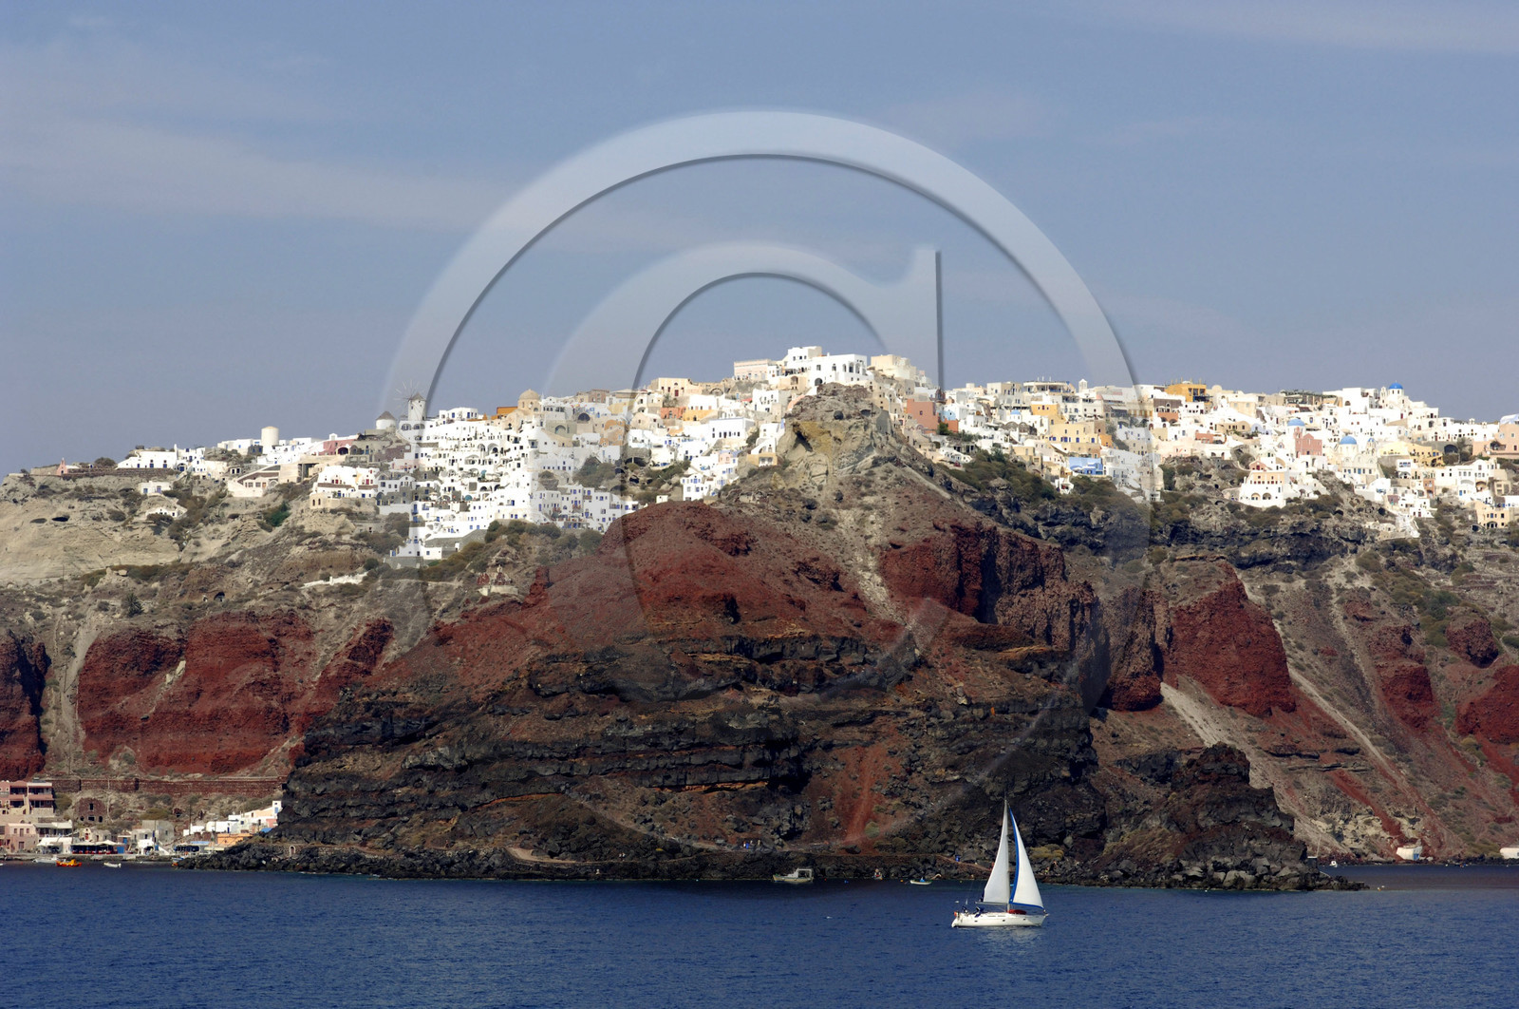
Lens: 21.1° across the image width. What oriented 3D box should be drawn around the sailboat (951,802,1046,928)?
[{"bbox_3d":[32.759,49.261,560.000,13.200,17.300,4.200,0,-4,-4],"label":"sailboat"}]

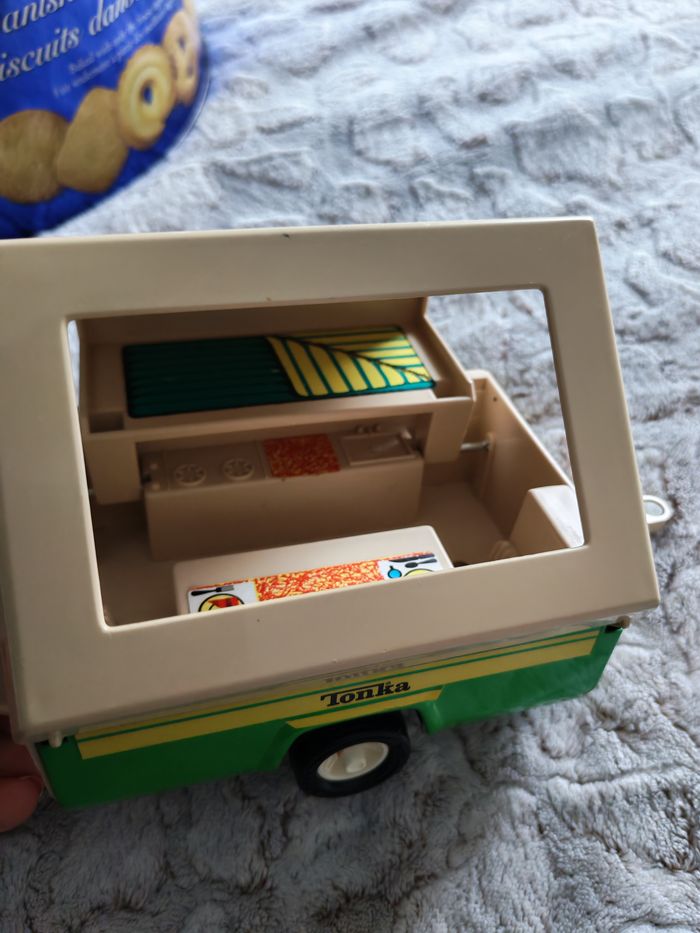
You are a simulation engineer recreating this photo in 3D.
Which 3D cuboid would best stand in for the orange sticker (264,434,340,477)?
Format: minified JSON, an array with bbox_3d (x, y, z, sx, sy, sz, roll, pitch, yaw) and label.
[{"bbox_3d":[-0.022,-0.005,0.328,0.030,0.002,0.027,-7,42,-15],"label":"orange sticker"}]

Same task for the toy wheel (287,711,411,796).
[{"bbox_3d":[-0.001,0.111,0.290,0.046,0.046,0.018,-7,42,-15],"label":"toy wheel"}]

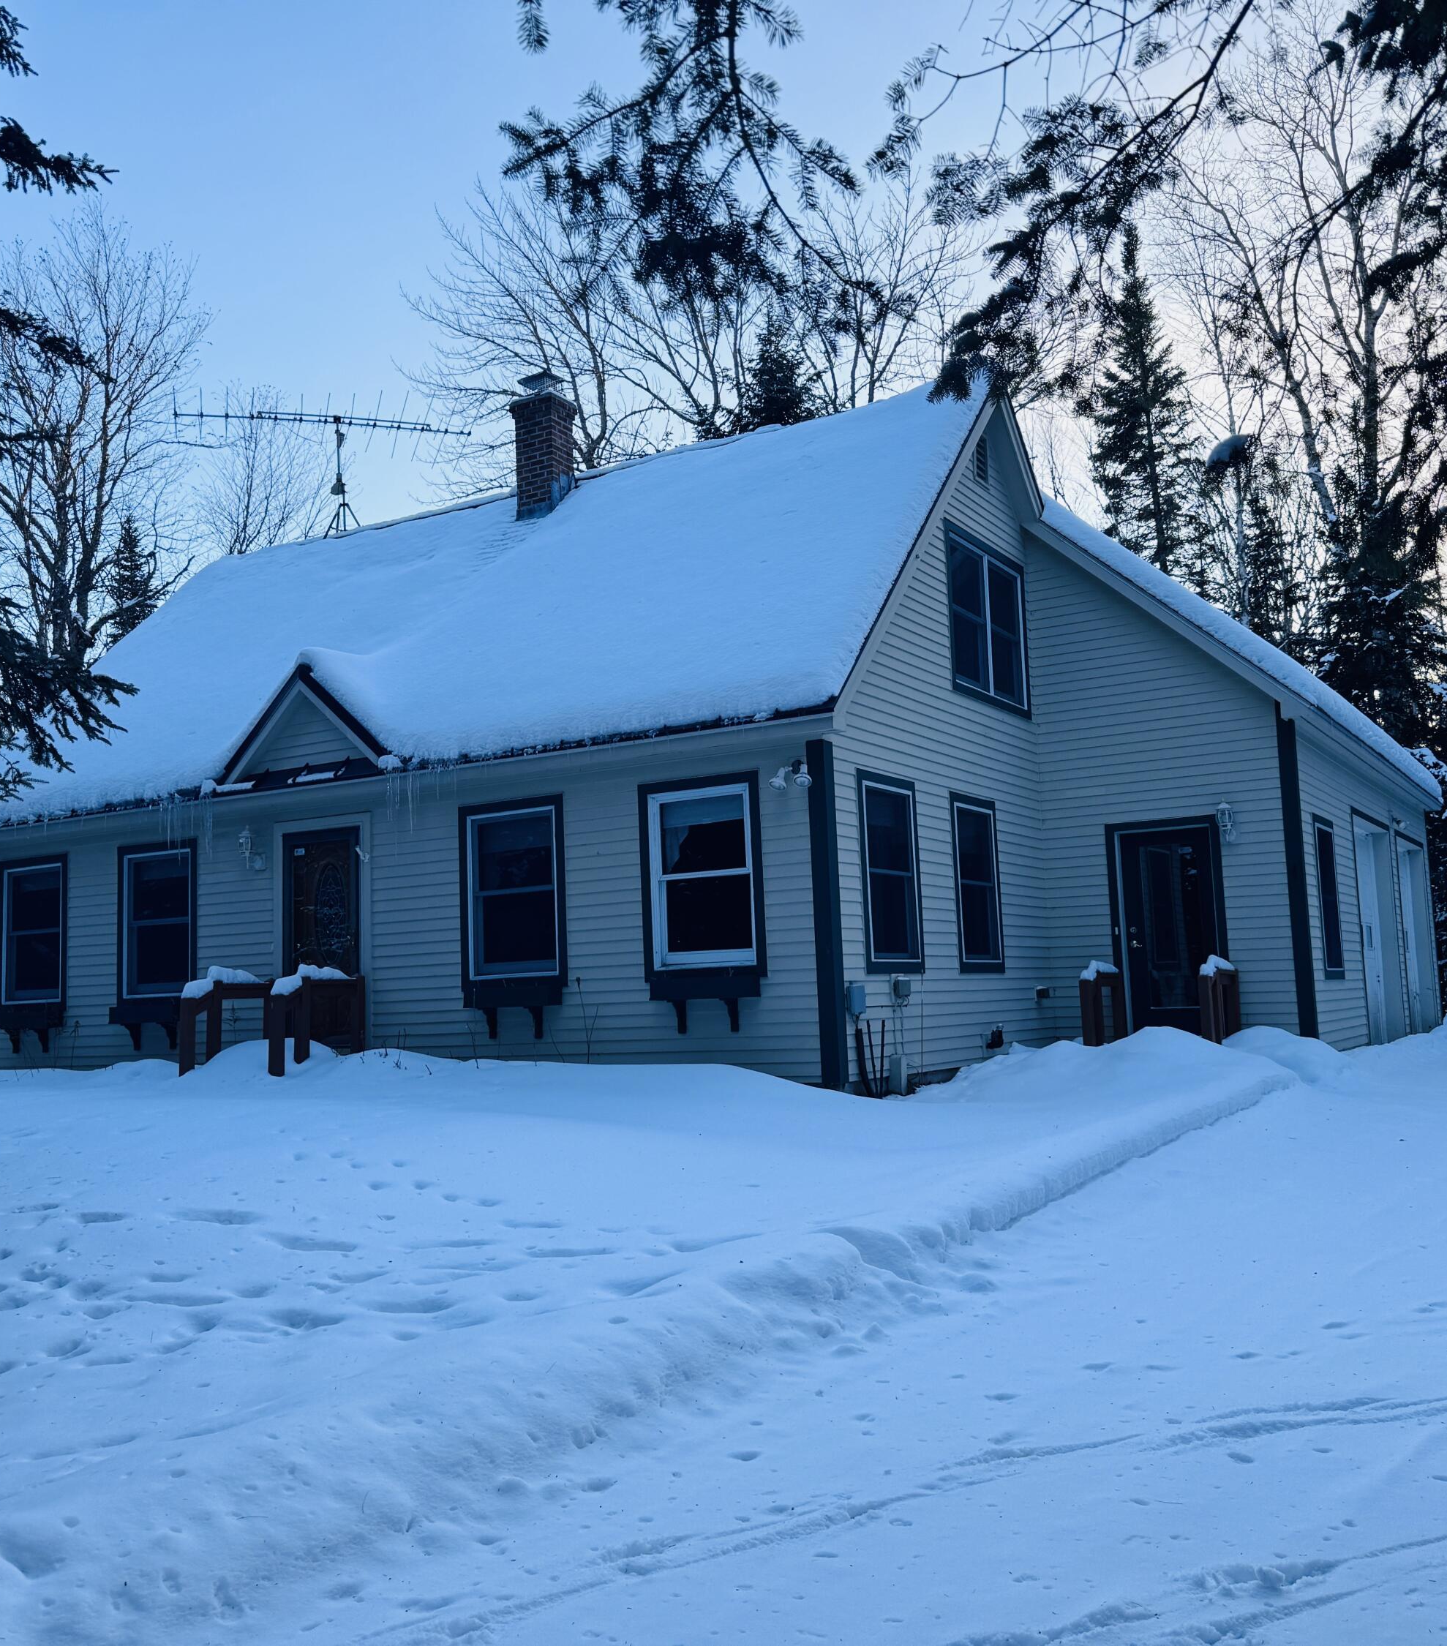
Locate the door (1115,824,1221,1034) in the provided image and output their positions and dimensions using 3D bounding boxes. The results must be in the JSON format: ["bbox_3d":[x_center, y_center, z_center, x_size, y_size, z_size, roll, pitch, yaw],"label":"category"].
[{"bbox_3d":[4.449,1.098,15.183,0.945,2.080,0.100,-6,-8,31],"label":"door"}]

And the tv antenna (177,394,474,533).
[{"bbox_3d":[-5.288,-4.555,20.283,3.800,1.732,2.450,0,-7,-18],"label":"tv antenna"}]

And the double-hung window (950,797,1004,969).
[{"bbox_3d":[2.389,0.583,14.239,0.100,1.630,1.085,-6,-8,31],"label":"double-hung window"}]

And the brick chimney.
[{"bbox_3d":[-2.110,-4.476,17.998,0.600,1.848,0.500,-6,-8,31],"label":"brick chimney"}]

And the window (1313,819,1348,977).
[{"bbox_3d":[6.275,0.787,15.746,0.100,1.640,1.085,-6,-8,31],"label":"window"}]

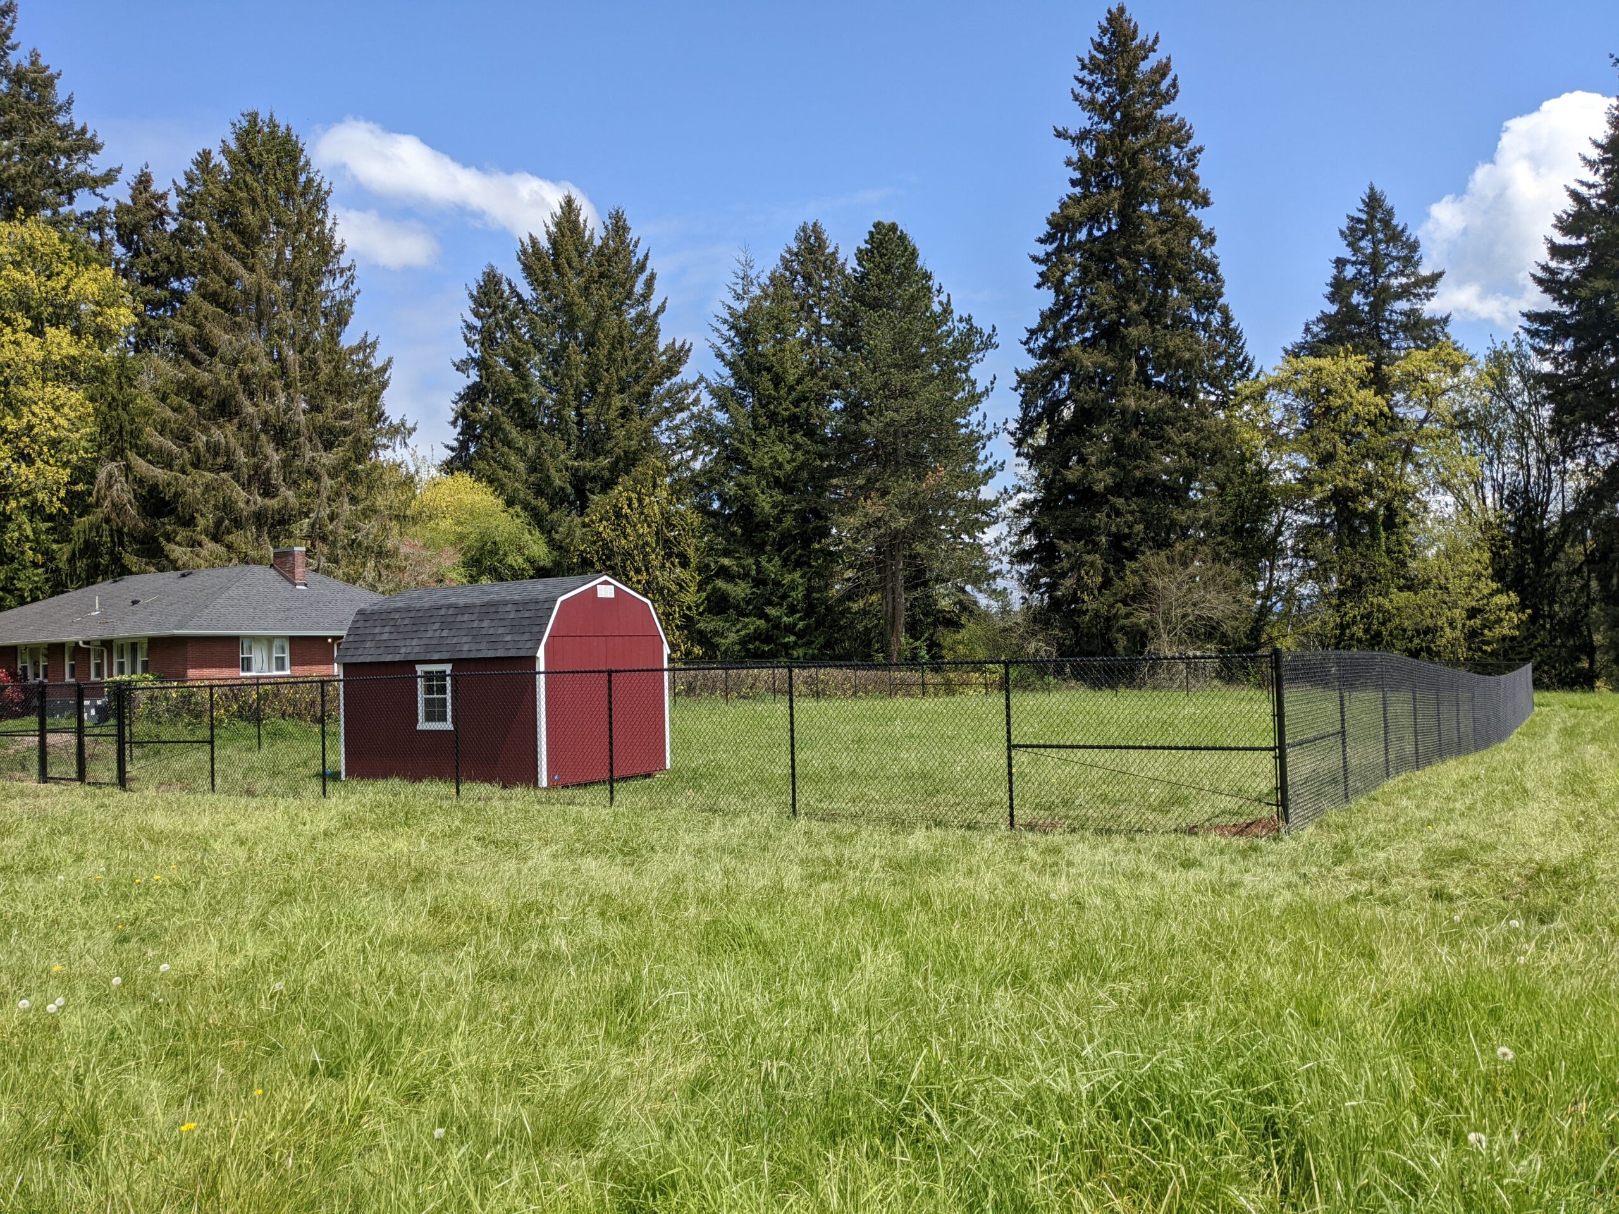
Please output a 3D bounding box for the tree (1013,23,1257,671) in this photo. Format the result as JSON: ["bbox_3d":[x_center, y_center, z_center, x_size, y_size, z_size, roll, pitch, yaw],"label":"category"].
[{"bbox_3d":[15.883,-13.061,62.667,11.675,34.245,11.675,-2,-2,0],"label":"tree"}]

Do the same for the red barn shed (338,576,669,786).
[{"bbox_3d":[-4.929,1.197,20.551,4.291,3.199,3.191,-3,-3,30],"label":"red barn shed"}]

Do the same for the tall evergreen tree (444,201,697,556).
[{"bbox_3d":[-11.459,-7.814,62.493,12.206,25.346,12.206,-2,-2,0],"label":"tall evergreen tree"}]

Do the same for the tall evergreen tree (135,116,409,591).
[{"bbox_3d":[-24.406,-8.974,57.538,12.679,27.632,12.679,-2,-2,0],"label":"tall evergreen tree"}]

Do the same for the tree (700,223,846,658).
[{"bbox_3d":[-1.749,-7.312,62.461,7.382,23.657,7.382,-2,-2,0],"label":"tree"}]

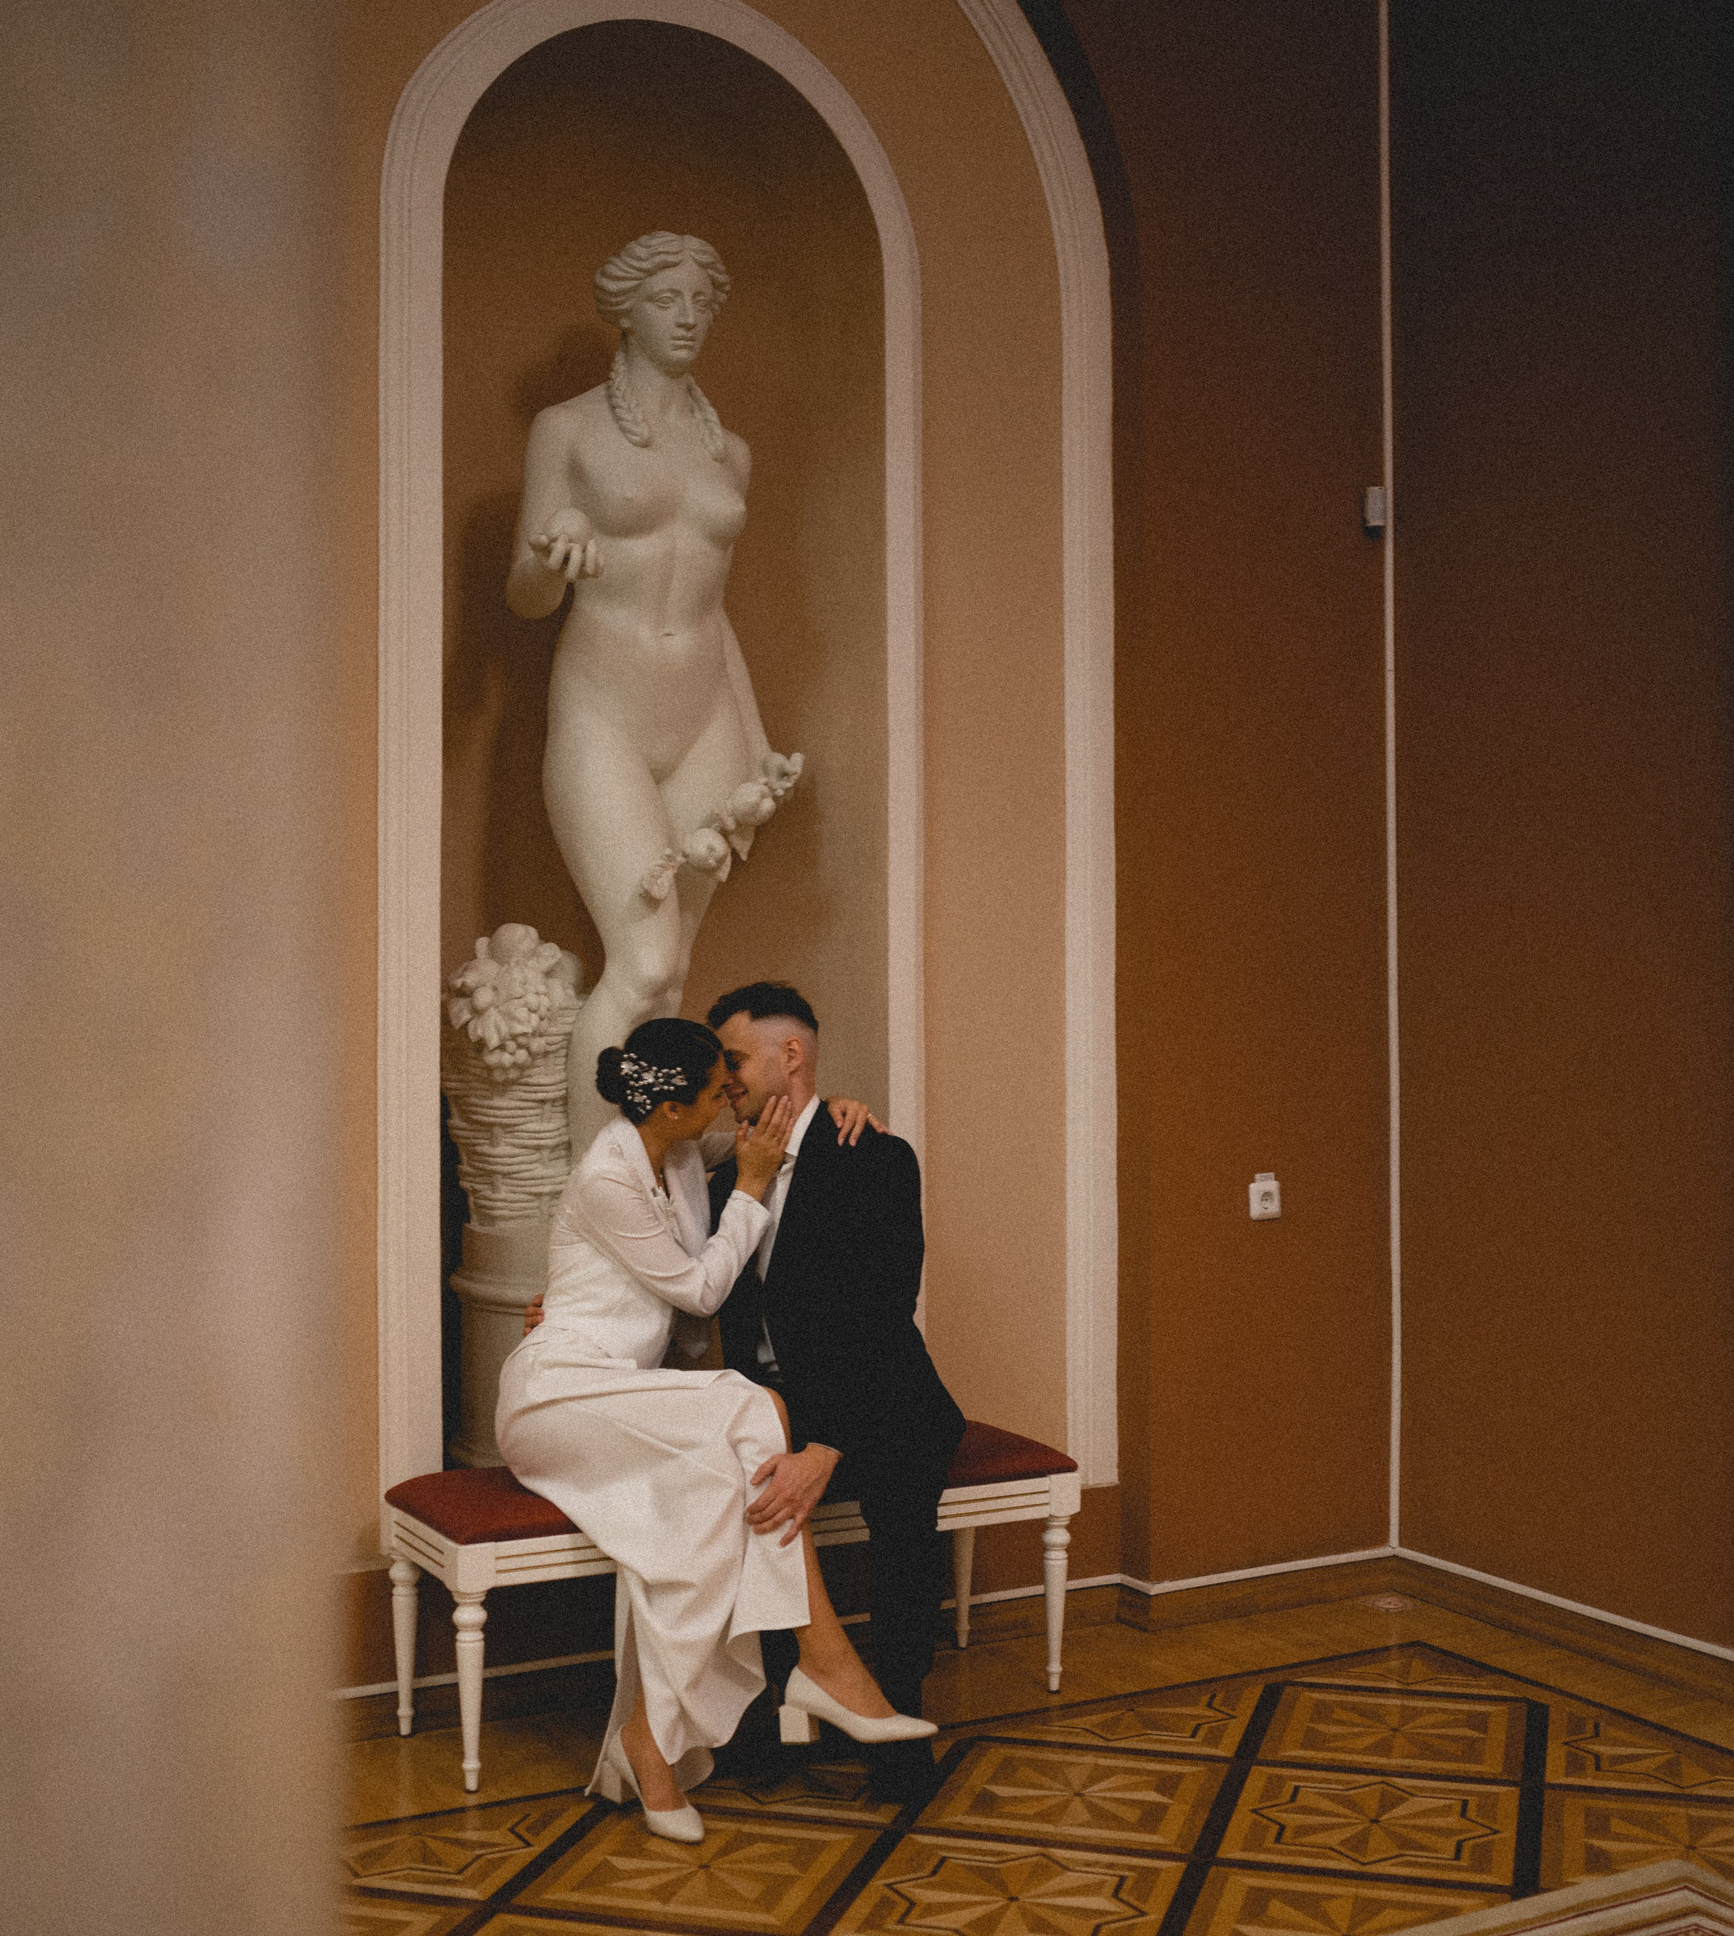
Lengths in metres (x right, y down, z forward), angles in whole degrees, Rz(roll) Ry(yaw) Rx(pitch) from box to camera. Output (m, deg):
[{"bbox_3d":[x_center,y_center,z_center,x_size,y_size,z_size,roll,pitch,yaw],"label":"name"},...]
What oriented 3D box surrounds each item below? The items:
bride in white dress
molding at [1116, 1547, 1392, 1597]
[{"bbox_3d":[-0.245,0.723,4.280,0.840,1.280,0.600,0,0,25],"label":"bride in white dress"},{"bbox_3d":[0.840,1.270,5.377,0.670,0.025,0.120,0,0,-31],"label":"molding"}]

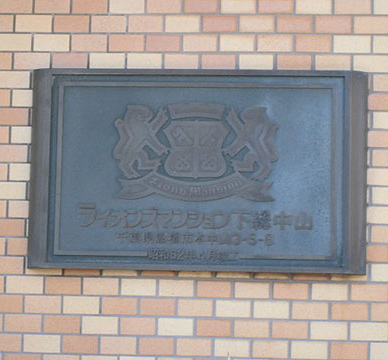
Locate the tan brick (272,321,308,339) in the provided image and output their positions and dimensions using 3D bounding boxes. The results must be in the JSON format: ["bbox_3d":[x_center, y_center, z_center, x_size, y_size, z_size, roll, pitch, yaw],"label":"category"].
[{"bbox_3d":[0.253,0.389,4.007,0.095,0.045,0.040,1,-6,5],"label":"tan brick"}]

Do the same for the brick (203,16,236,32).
[{"bbox_3d":[0.069,-0.410,4.090,0.095,0.046,0.030,1,-6,5],"label":"brick"}]

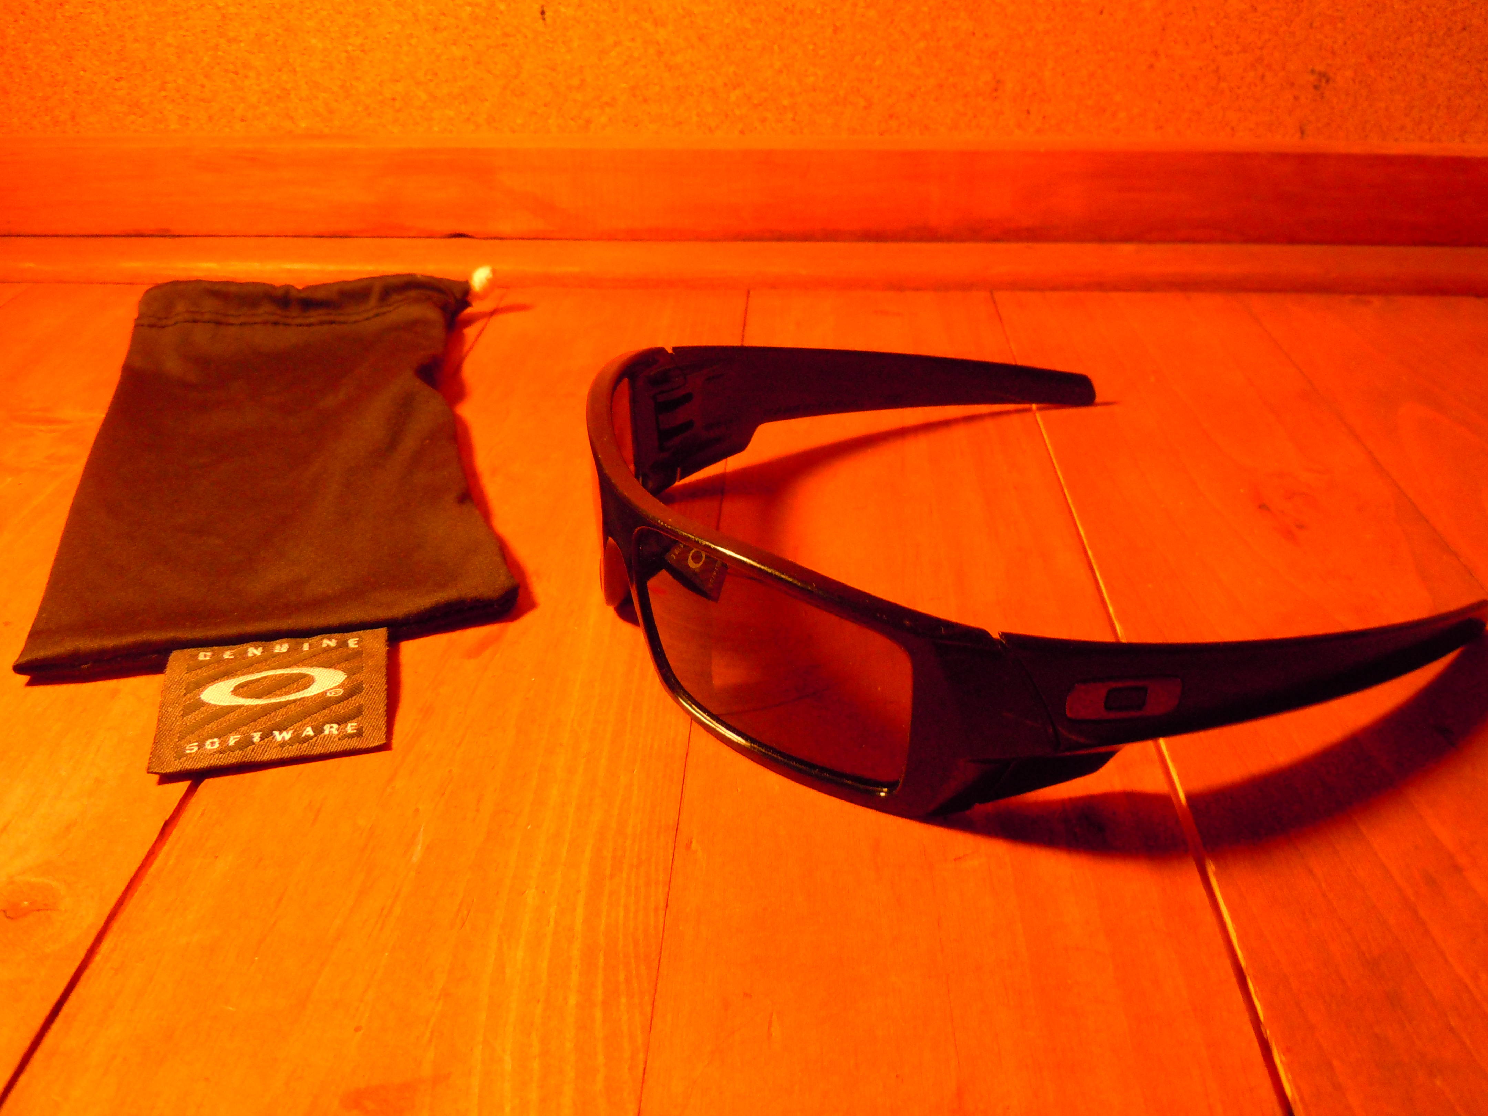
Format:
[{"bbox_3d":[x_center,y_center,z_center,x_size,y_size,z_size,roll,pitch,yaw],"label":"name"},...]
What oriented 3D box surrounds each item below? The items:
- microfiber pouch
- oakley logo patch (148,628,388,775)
[{"bbox_3d":[-0.116,-0.038,0.330,0.096,0.014,0.202,-8,31,-13],"label":"microfiber pouch"},{"bbox_3d":[-0.083,0.024,0.229,0.038,0.004,0.038,-6,31,-10],"label":"oakley logo patch"}]

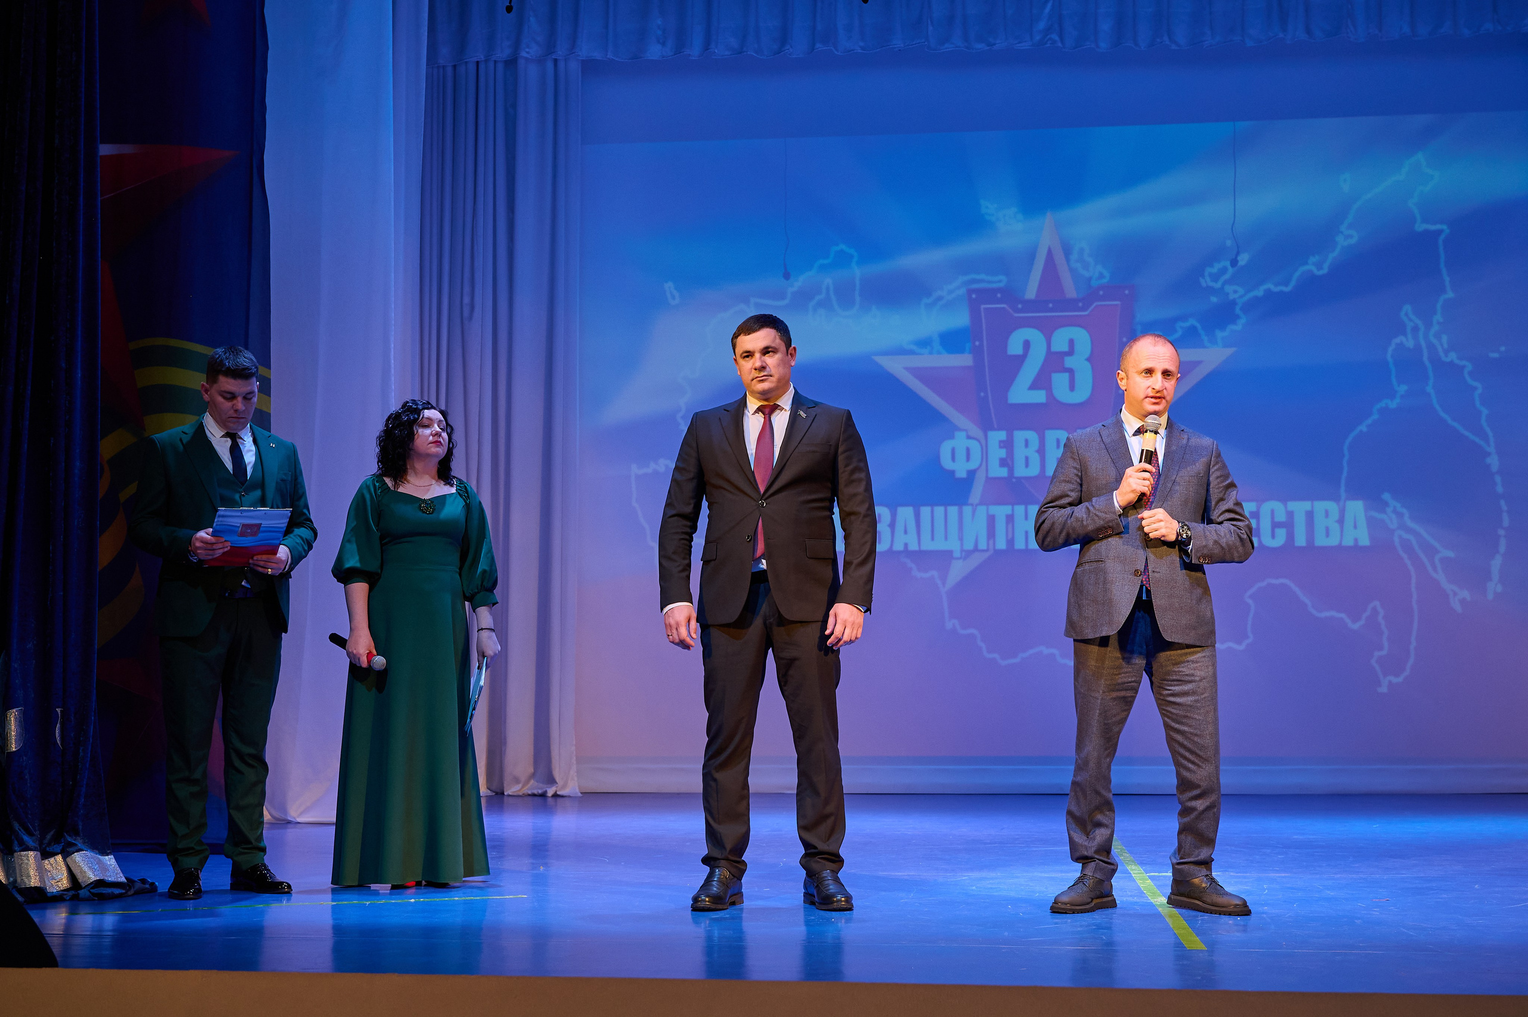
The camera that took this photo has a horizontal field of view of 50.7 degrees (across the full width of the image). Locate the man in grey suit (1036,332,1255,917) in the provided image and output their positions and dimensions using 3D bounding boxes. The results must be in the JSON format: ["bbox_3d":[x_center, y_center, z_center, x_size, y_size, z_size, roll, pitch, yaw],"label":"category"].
[{"bbox_3d":[1.141,0.338,4.830,0.640,1.730,0.440,0,-3,8],"label":"man in grey suit"}]

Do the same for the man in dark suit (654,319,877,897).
[{"bbox_3d":[0.009,0.309,4.880,0.640,1.800,0.380,0,-3,10],"label":"man in dark suit"}]

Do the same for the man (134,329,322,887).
[{"bbox_3d":[-1.757,0.362,5.230,0.560,1.770,0.460,2,-3,-35],"label":"man"}]

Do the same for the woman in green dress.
[{"bbox_3d":[-1.177,0.454,5.450,0.540,1.640,0.460,2,-3,-33],"label":"woman in green dress"}]

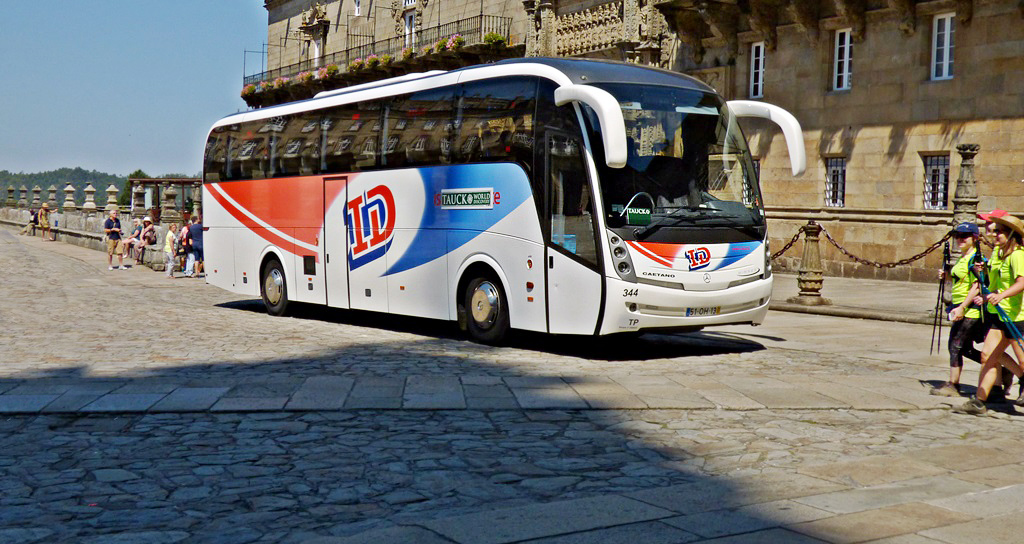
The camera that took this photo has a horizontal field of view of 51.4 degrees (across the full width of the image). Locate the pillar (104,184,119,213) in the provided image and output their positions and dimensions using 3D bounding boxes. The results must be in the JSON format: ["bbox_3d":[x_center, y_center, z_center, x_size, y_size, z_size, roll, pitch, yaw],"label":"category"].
[{"bbox_3d":[-14.431,-2.619,38.468,0.460,1.050,0.460,-1,5,-34],"label":"pillar"}]

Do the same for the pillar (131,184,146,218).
[{"bbox_3d":[-12.396,-2.336,35.534,0.490,1.070,0.490,-1,5,-34],"label":"pillar"}]

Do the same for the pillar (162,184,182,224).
[{"bbox_3d":[-10.424,-2.066,32.600,0.530,1.120,0.530,-1,5,-34],"label":"pillar"}]

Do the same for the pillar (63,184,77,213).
[{"bbox_3d":[-18.406,-3.048,44.336,0.460,1.080,0.460,-1,5,-34],"label":"pillar"}]

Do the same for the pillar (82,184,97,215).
[{"bbox_3d":[-16.387,-2.834,41.402,0.460,1.070,0.460,-1,5,-34],"label":"pillar"}]

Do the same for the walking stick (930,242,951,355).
[{"bbox_3d":[4.049,0.253,10.050,0.100,1.100,0.080,5,4,-24],"label":"walking stick"}]

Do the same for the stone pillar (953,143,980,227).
[{"bbox_3d":[7.488,-0.706,17.700,0.740,2.820,0.740,-1,5,-32],"label":"stone pillar"}]

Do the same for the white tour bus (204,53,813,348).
[{"bbox_3d":[-1.333,-1.051,16.782,2.780,3.700,12.340,-2,3,-37],"label":"white tour bus"}]

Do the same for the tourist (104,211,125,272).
[{"bbox_3d":[-11.683,-0.935,31.300,0.560,1.740,0.460,-2,6,-45],"label":"tourist"}]

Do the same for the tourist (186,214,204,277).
[{"bbox_3d":[-9.184,-0.728,31.000,0.550,1.760,0.420,0,4,-18],"label":"tourist"}]

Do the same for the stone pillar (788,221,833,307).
[{"bbox_3d":[5.690,-0.200,20.300,0.750,1.530,0.750,-1,5,-32],"label":"stone pillar"}]

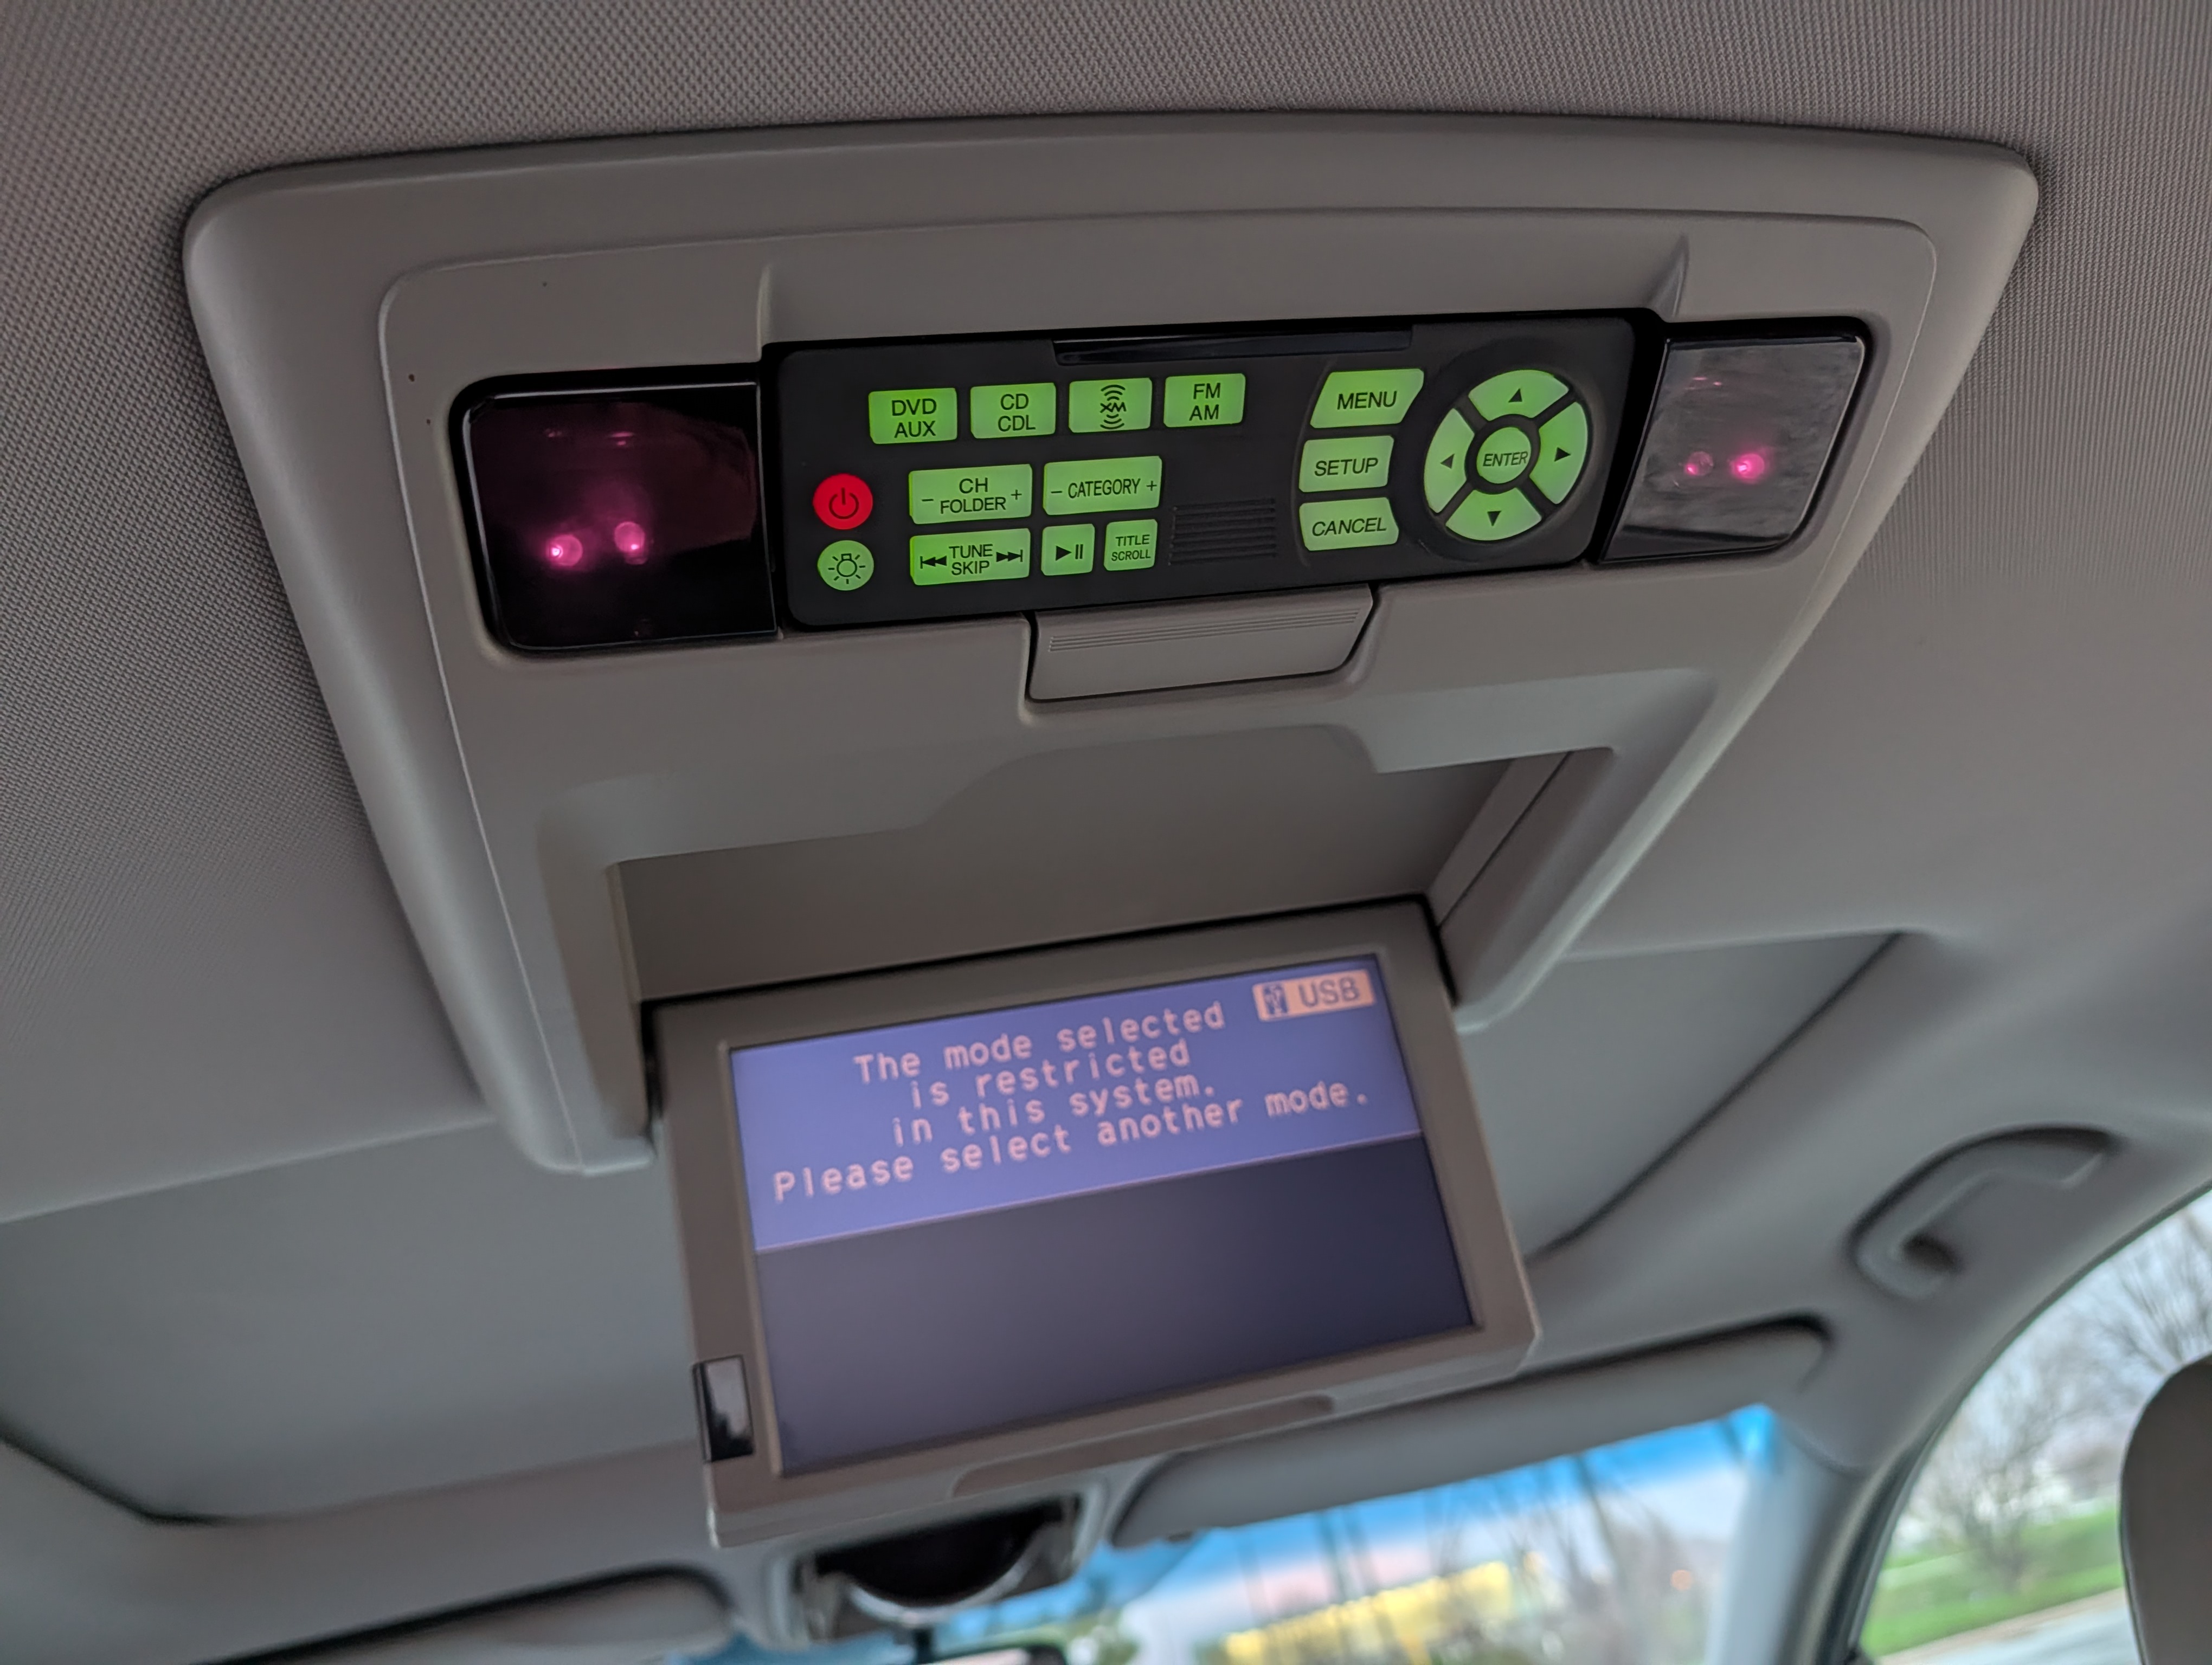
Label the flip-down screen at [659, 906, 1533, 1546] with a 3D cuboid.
[{"bbox_3d":[-0.001,0.106,0.448,0.236,0.142,0.025,-7,-19,-15],"label":"flip-down screen"}]

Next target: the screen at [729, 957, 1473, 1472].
[{"bbox_3d":[0.000,0.104,0.444,0.199,0.112,0.010,-7,-19,-15],"label":"screen"}]

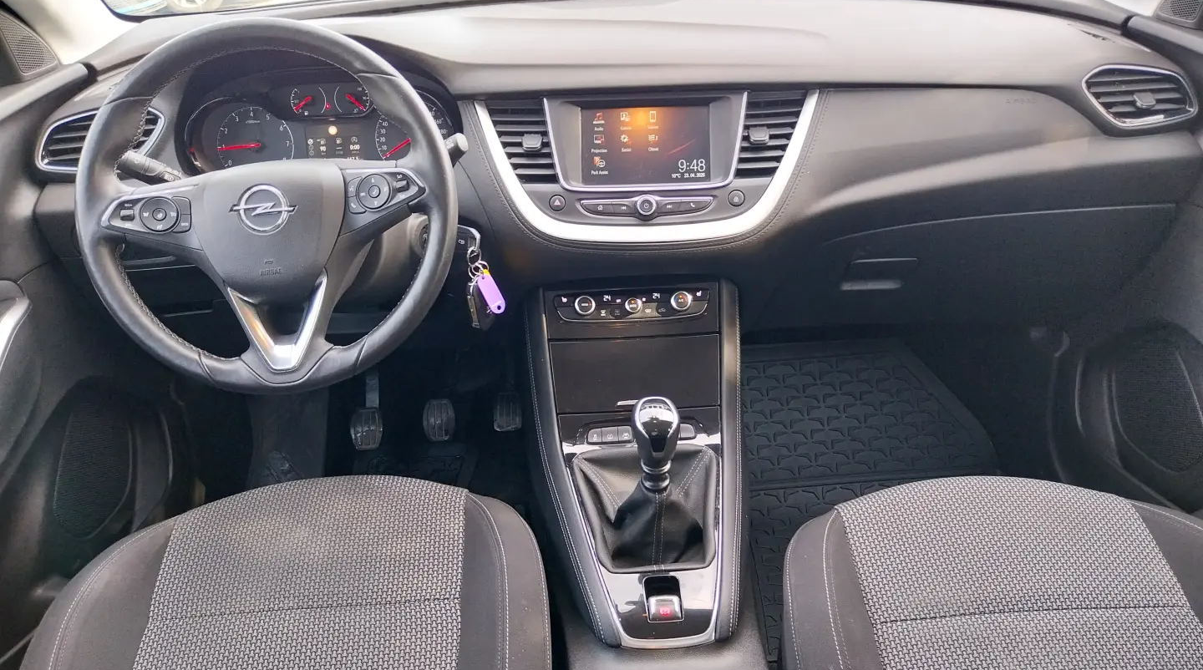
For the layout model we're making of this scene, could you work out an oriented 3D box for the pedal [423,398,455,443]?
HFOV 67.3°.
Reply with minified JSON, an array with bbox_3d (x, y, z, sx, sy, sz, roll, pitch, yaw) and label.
[{"bbox_3d":[-0.270,0.142,1.512,0.055,0.075,0.030,-2,-5,2],"label":"pedal"}]

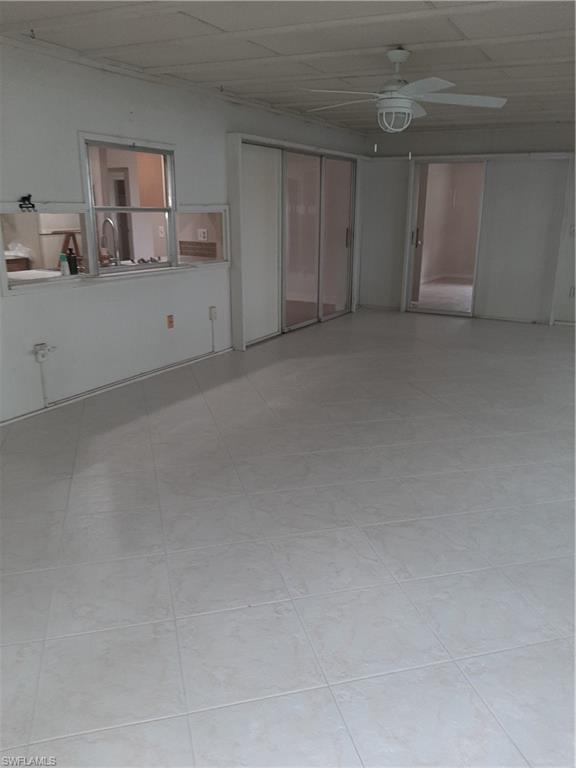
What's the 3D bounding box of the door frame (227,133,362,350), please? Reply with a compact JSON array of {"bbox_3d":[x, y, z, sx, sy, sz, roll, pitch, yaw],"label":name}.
[{"bbox_3d":[0.221,-1.678,6.779,0.164,2.046,2.821,10,19,29],"label":"door frame"}]

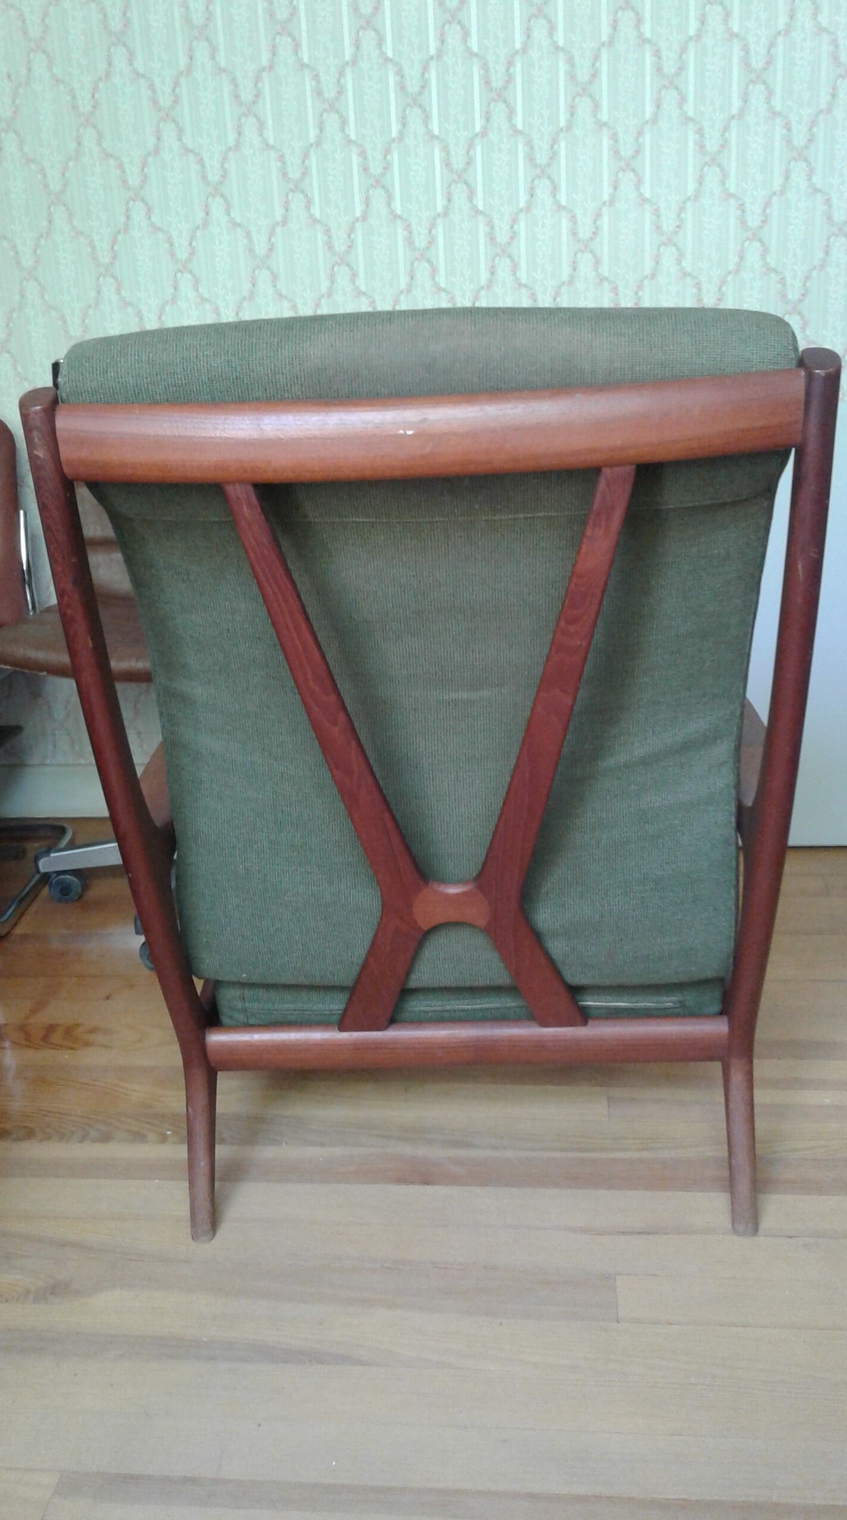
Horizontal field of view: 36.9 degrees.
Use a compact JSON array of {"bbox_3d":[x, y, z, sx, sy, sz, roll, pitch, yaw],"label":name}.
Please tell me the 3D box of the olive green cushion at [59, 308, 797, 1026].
[{"bbox_3d":[0.022,-0.063,1.189,0.545,0.650,0.150,-2,36,2],"label":"olive green cushion"}]

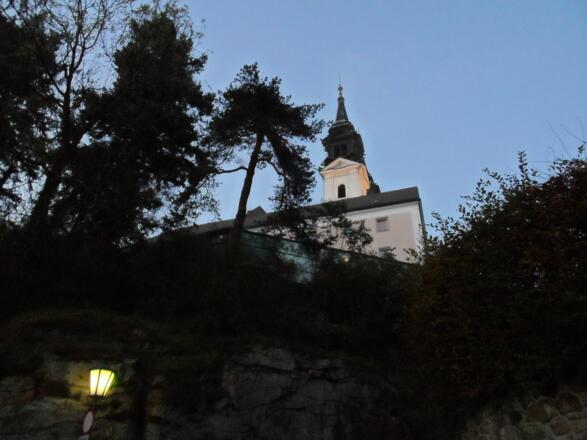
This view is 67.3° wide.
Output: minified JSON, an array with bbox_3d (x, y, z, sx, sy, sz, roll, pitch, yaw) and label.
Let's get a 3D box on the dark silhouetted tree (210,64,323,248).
[{"bbox_3d":[-1.494,-3.627,23.860,6.110,11.220,5.620,2,-25,0],"label":"dark silhouetted tree"}]

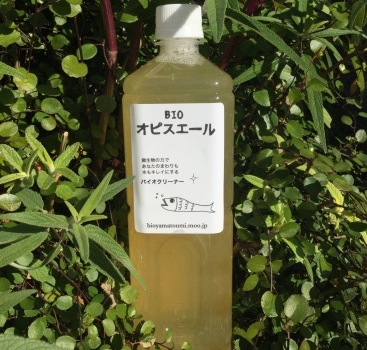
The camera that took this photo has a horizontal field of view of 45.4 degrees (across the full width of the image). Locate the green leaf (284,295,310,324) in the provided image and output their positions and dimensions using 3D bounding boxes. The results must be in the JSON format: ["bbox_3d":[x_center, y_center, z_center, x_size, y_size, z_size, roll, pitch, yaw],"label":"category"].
[{"bbox_3d":[0.094,0.112,0.365,0.022,0.026,0.006,-11,-20,12],"label":"green leaf"}]

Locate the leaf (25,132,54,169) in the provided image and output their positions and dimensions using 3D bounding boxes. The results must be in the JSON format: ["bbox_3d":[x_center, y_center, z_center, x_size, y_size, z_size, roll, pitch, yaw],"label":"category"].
[{"bbox_3d":[-0.107,-0.018,0.325,0.008,0.032,0.007,-39,-1,-32],"label":"leaf"}]

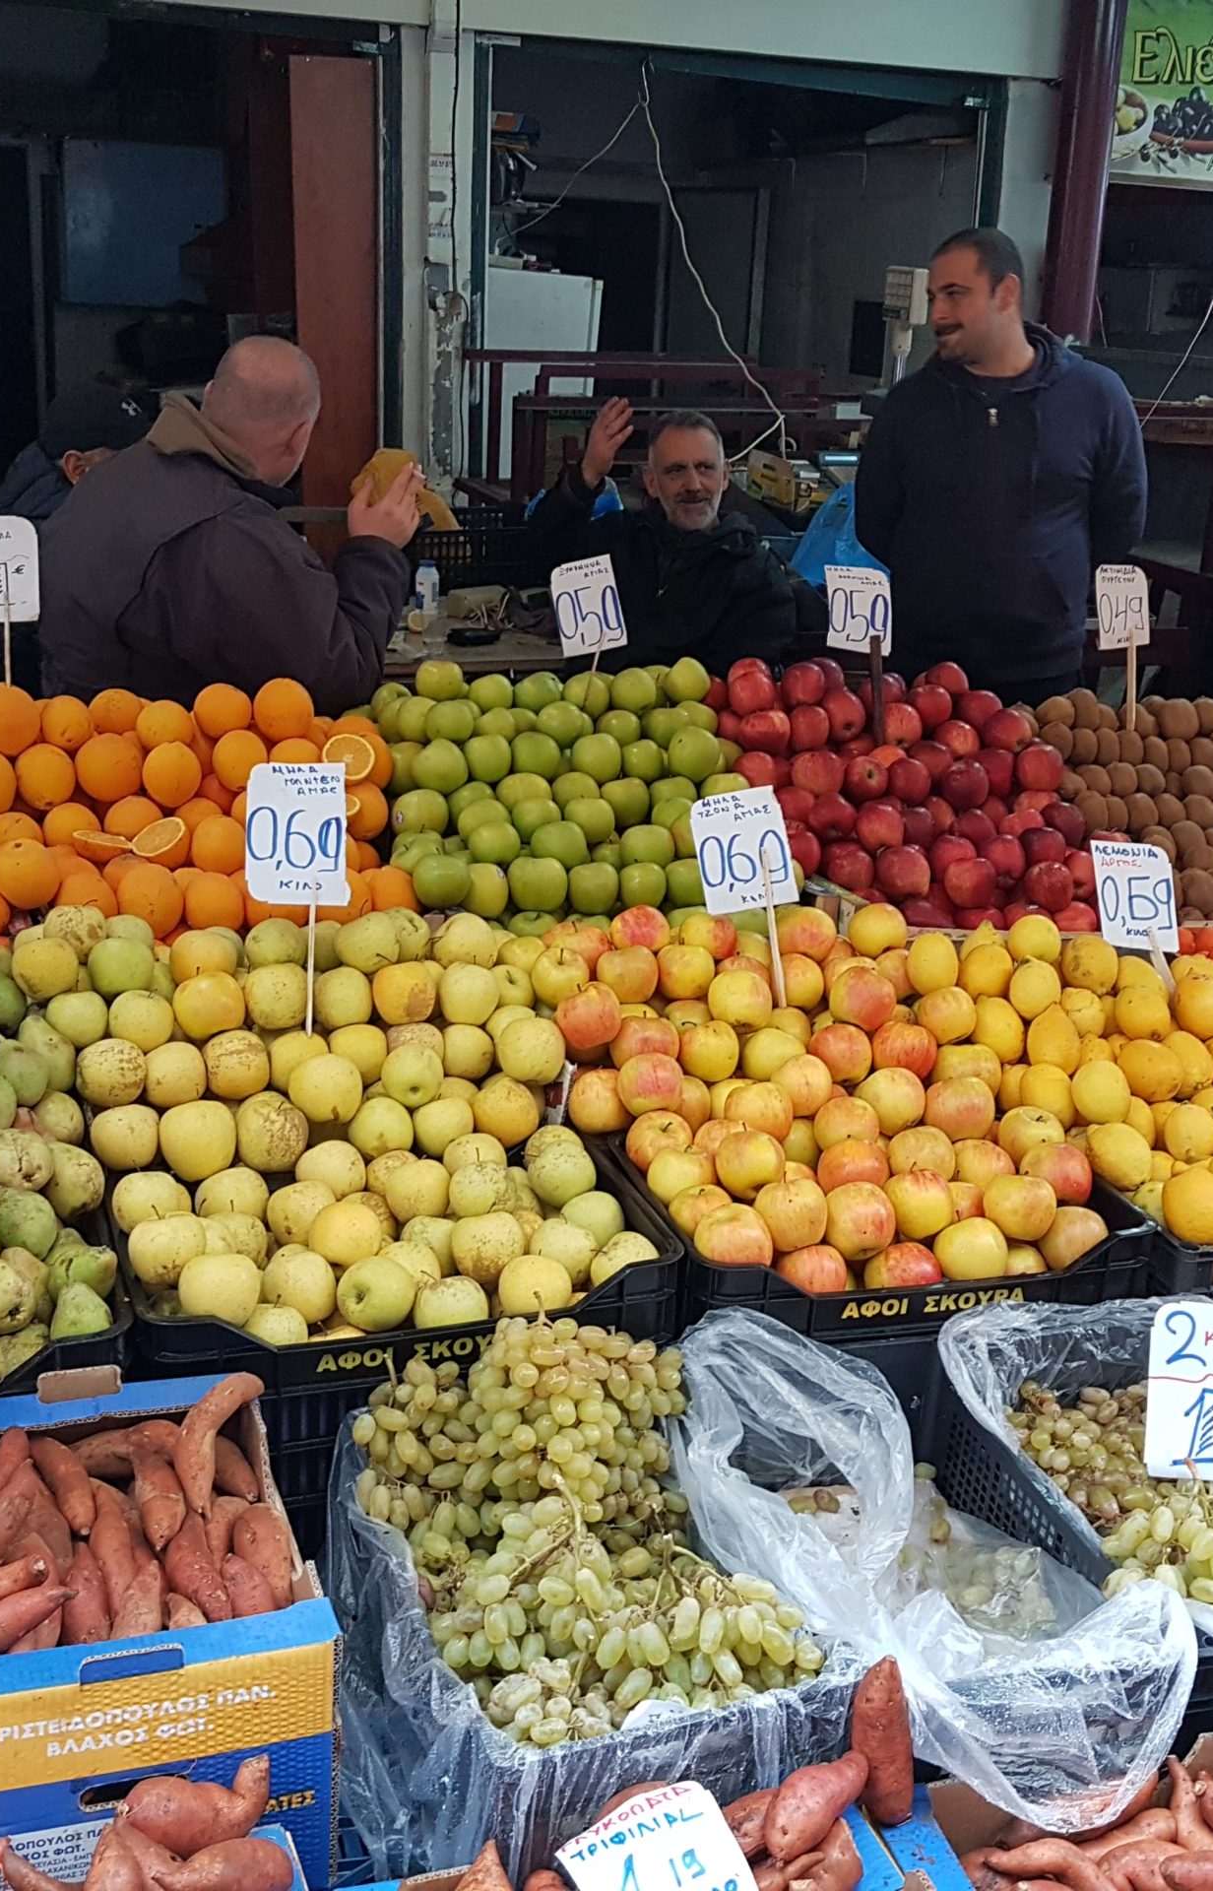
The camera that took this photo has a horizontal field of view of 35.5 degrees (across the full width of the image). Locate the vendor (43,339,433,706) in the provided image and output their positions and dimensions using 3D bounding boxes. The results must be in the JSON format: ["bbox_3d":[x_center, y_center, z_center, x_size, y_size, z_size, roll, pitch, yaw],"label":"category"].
[{"bbox_3d":[-0.537,-0.312,3.111,0.580,1.300,0.560,-12,23,-38],"label":"vendor"}]

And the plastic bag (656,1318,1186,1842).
[{"bbox_3d":[0.305,0.599,1.829,0.310,0.200,0.490,-3,18,-16],"label":"plastic bag"}]

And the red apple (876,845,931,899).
[{"bbox_3d":[0.379,-0.093,2.420,0.070,0.066,0.070,2,18,0],"label":"red apple"}]

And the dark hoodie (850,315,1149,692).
[{"bbox_3d":[0.701,-0.774,3.360,0.510,0.650,0.320,6,18,13],"label":"dark hoodie"}]

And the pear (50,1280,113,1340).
[{"bbox_3d":[-0.475,0.335,1.710,0.063,0.085,0.063,2,18,0],"label":"pear"}]

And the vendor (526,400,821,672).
[{"bbox_3d":[0.116,-0.412,3.832,0.640,1.360,0.750,6,18,12],"label":"vendor"}]

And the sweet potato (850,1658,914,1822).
[{"bbox_3d":[0.210,0.603,1.440,0.045,0.145,0.047,5,-3,-1],"label":"sweet potato"}]

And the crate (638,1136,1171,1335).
[{"bbox_3d":[0.317,0.336,2.346,0.590,0.110,0.385,-3,18,-16],"label":"crate"}]

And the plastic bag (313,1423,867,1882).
[{"bbox_3d":[-0.026,0.609,1.700,0.340,0.240,0.500,-4,19,-19],"label":"plastic bag"}]

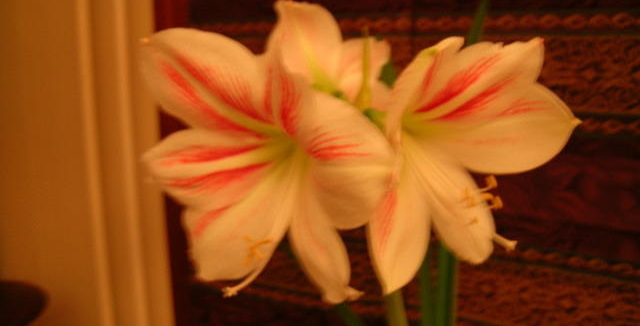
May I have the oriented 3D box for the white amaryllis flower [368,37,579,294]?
[{"bbox_3d":[0.092,-0.002,0.375,0.130,0.172,0.165,13,18,41],"label":"white amaryllis flower"}]

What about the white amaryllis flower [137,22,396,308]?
[{"bbox_3d":[-0.024,-0.001,0.358,0.168,0.173,0.130,7,15,23],"label":"white amaryllis flower"}]

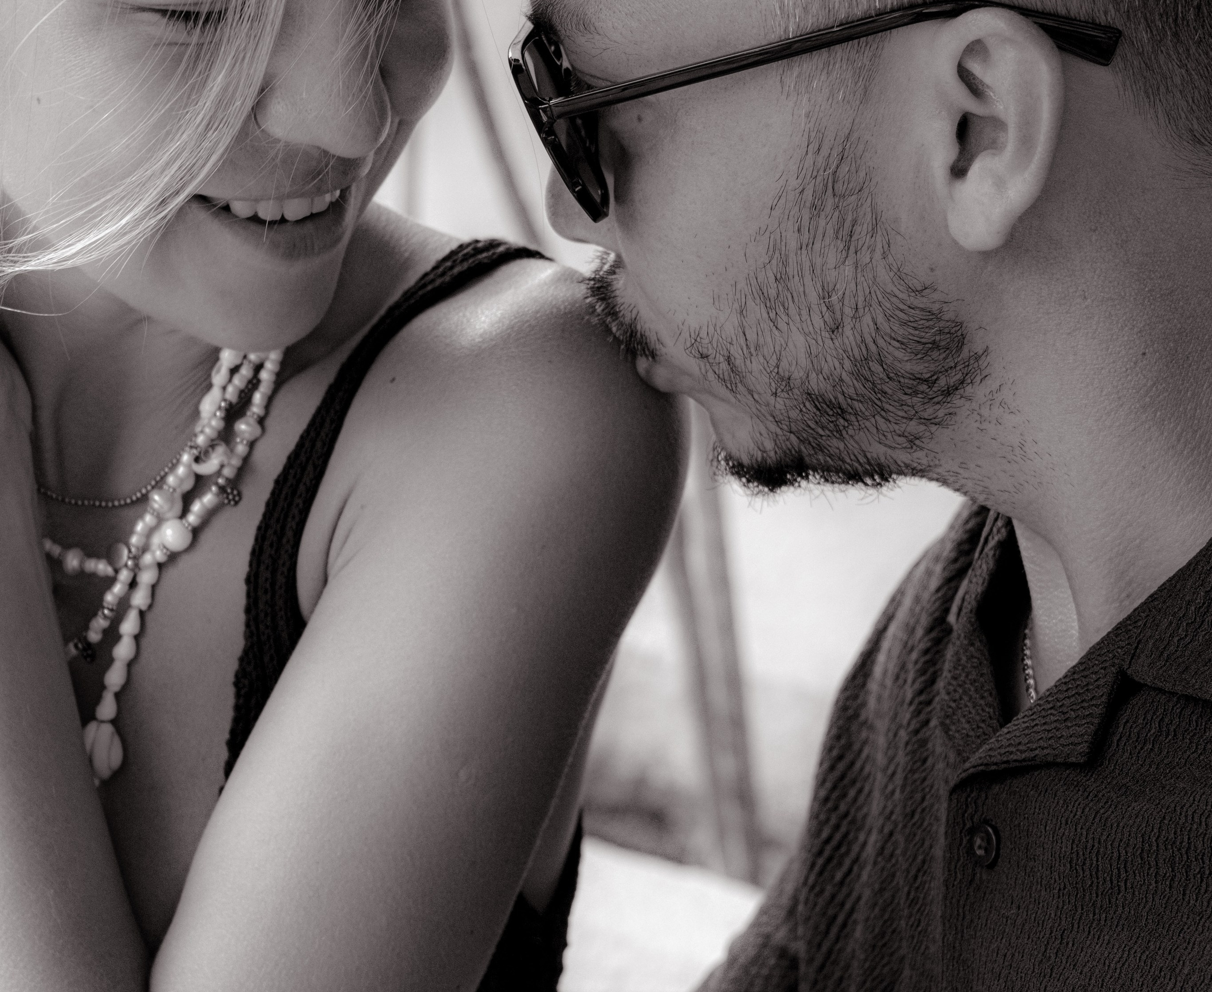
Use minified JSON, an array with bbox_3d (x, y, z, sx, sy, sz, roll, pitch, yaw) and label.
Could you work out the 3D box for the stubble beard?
[{"bbox_3d":[0.057,-0.048,0.920,0.108,0.100,0.135,-20,-2,16],"label":"stubble beard"}]

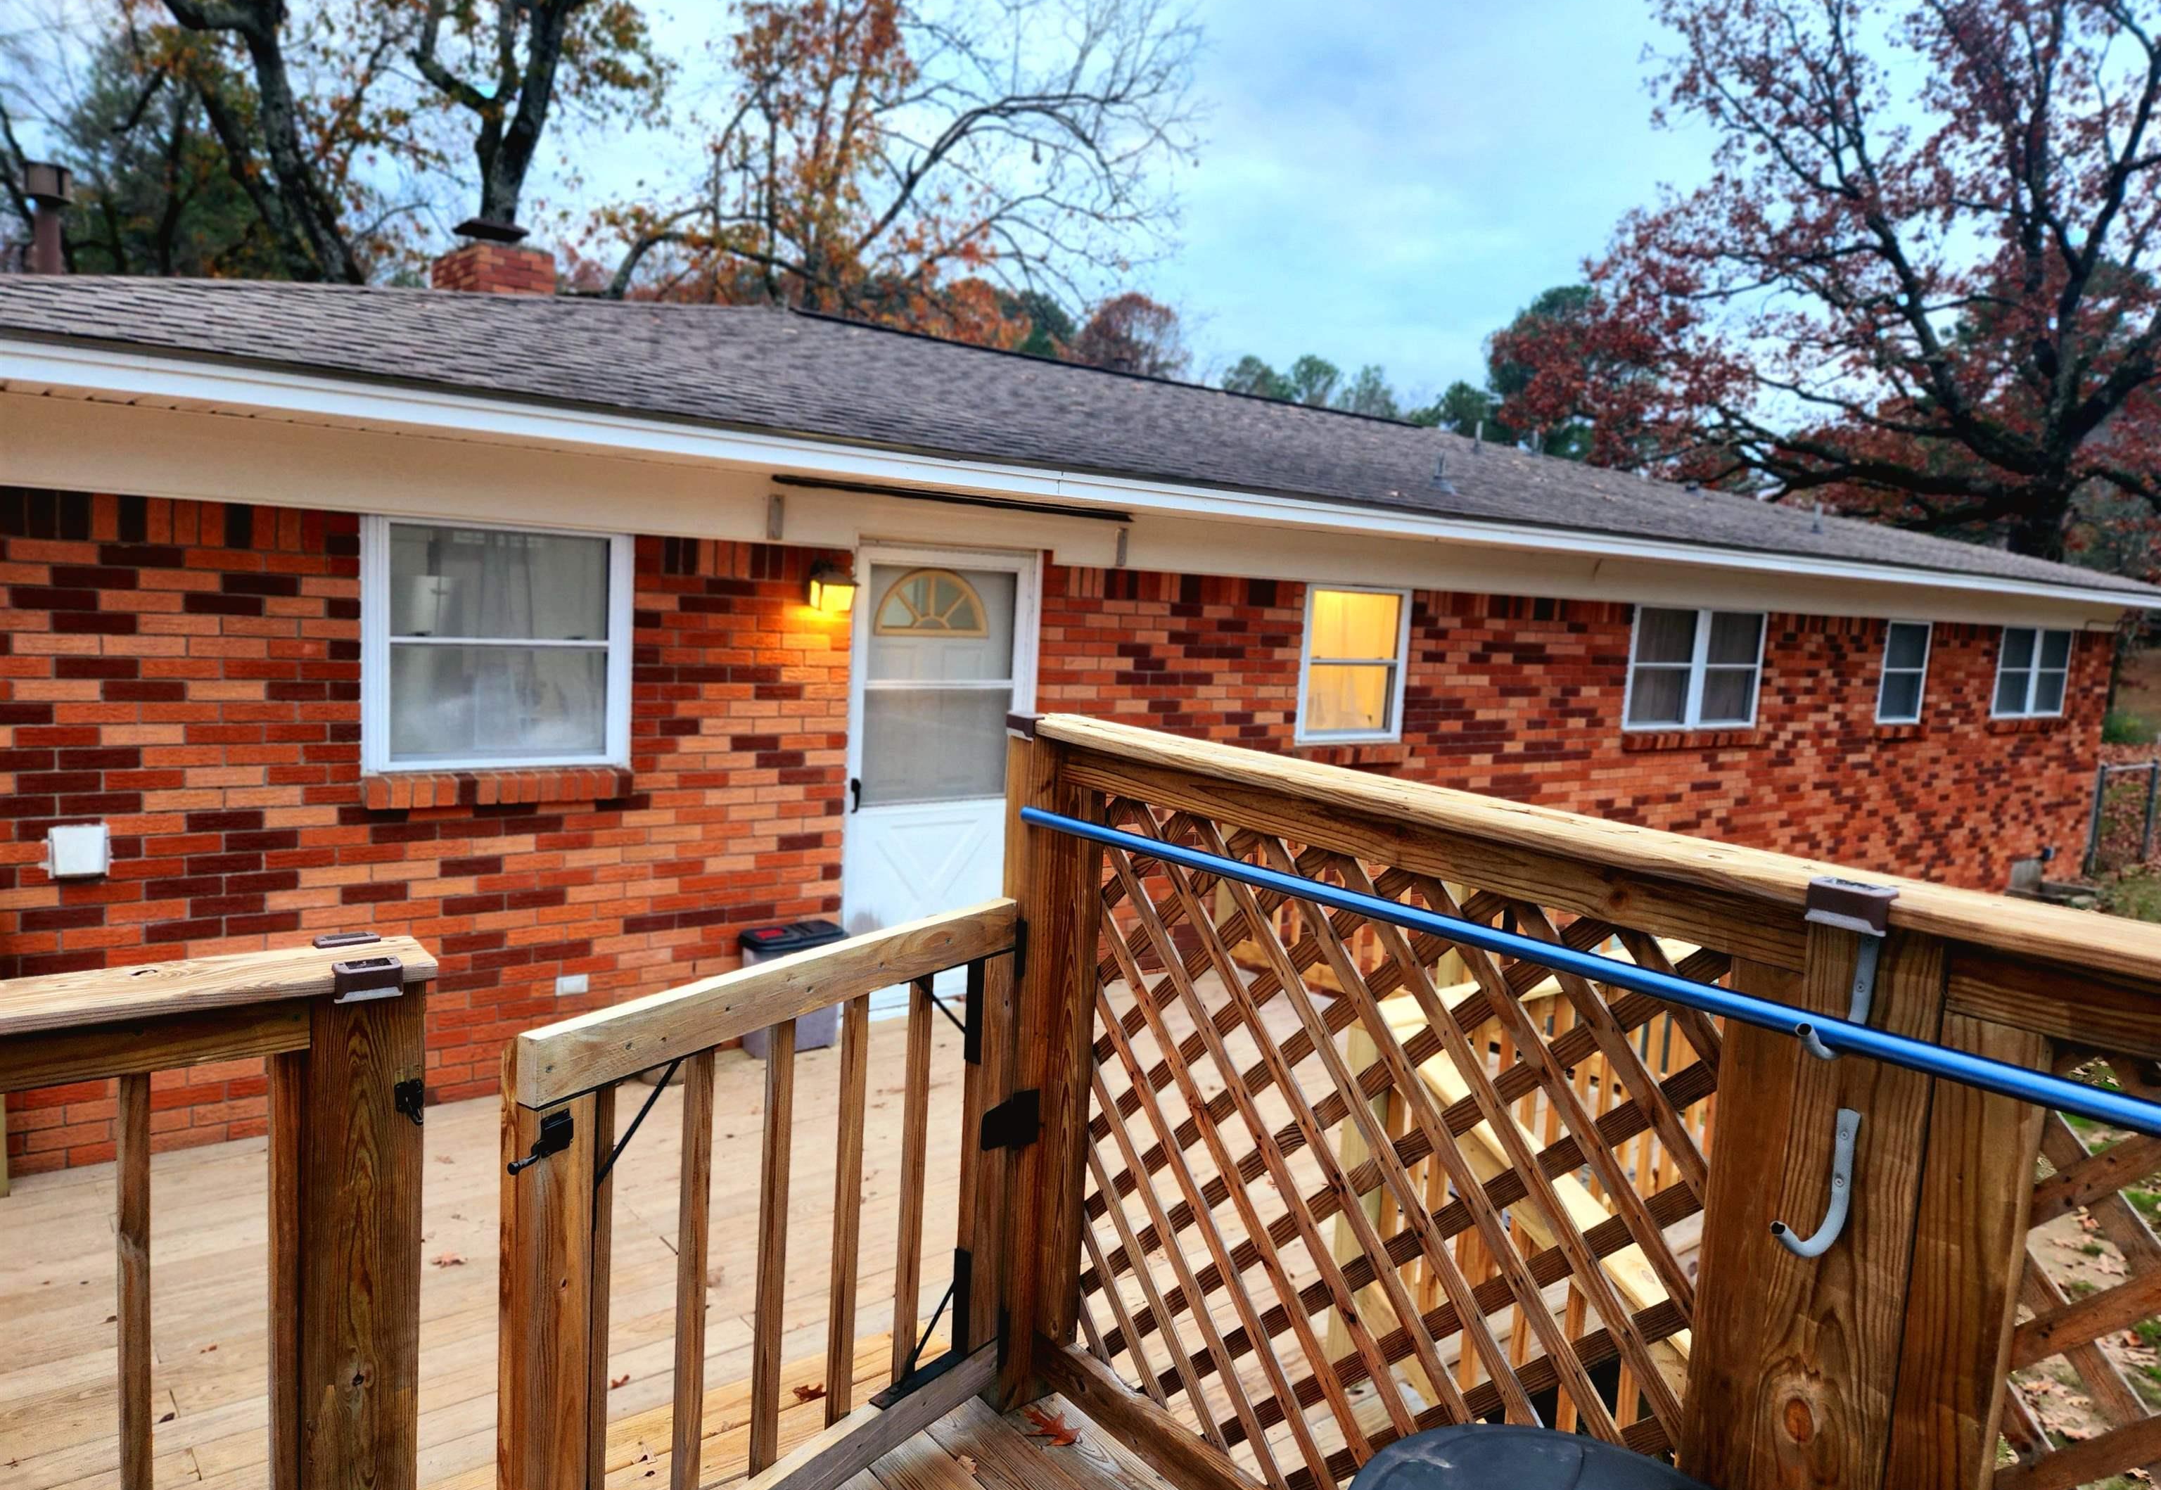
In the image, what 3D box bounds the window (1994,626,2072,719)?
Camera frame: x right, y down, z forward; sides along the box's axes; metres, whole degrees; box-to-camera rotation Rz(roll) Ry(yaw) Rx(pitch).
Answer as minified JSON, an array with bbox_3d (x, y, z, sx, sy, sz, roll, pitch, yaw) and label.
[{"bbox_3d":[9.304,-0.690,14.088,1.809,0.855,0.090,-2,8,-39],"label":"window"}]

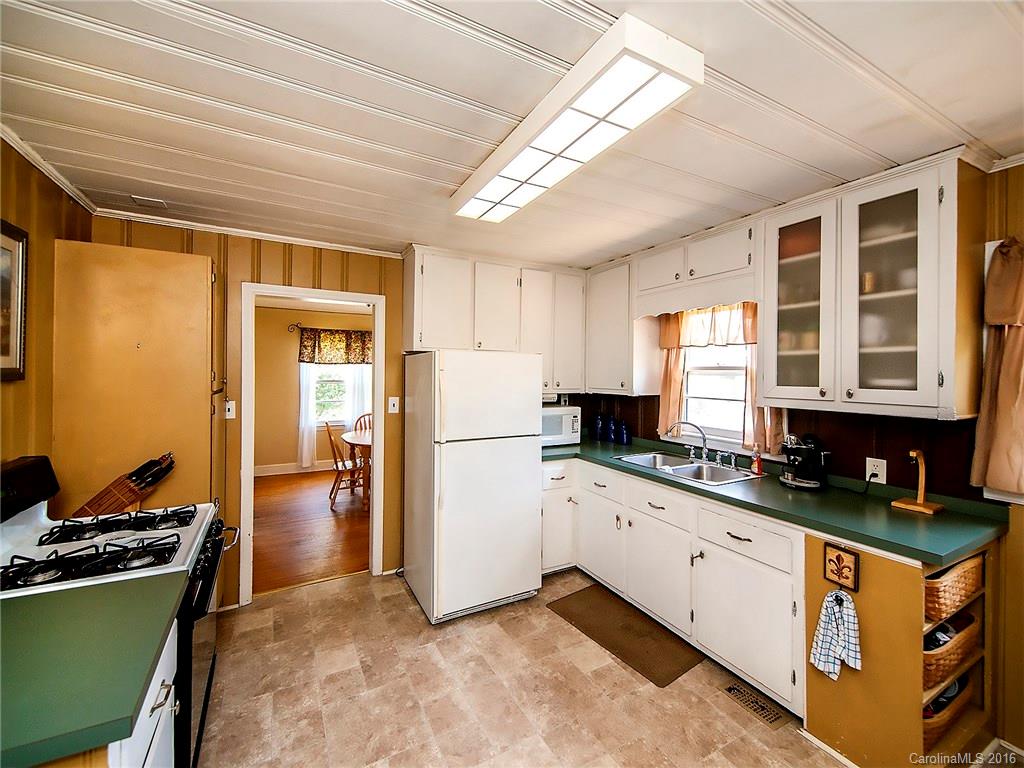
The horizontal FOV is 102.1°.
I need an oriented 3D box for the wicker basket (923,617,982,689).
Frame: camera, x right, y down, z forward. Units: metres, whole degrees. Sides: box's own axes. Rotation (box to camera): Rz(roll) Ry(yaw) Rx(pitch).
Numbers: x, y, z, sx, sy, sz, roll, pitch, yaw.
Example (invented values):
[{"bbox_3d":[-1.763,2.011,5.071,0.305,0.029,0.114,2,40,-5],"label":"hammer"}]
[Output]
[{"bbox_3d":[1.597,1.025,1.707,0.540,0.170,0.310,0,1,-28],"label":"wicker basket"}]

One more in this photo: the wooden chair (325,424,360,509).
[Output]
[{"bbox_3d":[-1.956,0.918,4.891,0.430,0.950,0.460,0,1,-28],"label":"wooden chair"}]

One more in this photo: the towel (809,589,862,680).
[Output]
[{"bbox_3d":[1.256,0.977,1.614,0.050,0.360,0.180,0,1,-28],"label":"towel"}]

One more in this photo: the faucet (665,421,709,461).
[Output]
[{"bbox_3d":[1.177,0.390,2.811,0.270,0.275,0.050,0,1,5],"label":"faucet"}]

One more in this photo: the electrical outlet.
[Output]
[{"bbox_3d":[1.843,0.436,2.098,0.012,0.119,0.077,0,1,-28],"label":"electrical outlet"}]

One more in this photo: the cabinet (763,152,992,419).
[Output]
[{"bbox_3d":[1.705,-0.390,2.046,0.310,1.040,0.780,0,1,-28],"label":"cabinet"}]

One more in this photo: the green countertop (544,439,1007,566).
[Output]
[{"bbox_3d":[0.908,0.522,2.590,1.115,0.096,2.647,0,1,-29],"label":"green countertop"}]

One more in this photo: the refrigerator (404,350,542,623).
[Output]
[{"bbox_3d":[-0.295,0.616,2.872,0.696,1.633,0.780,0,1,-29],"label":"refrigerator"}]

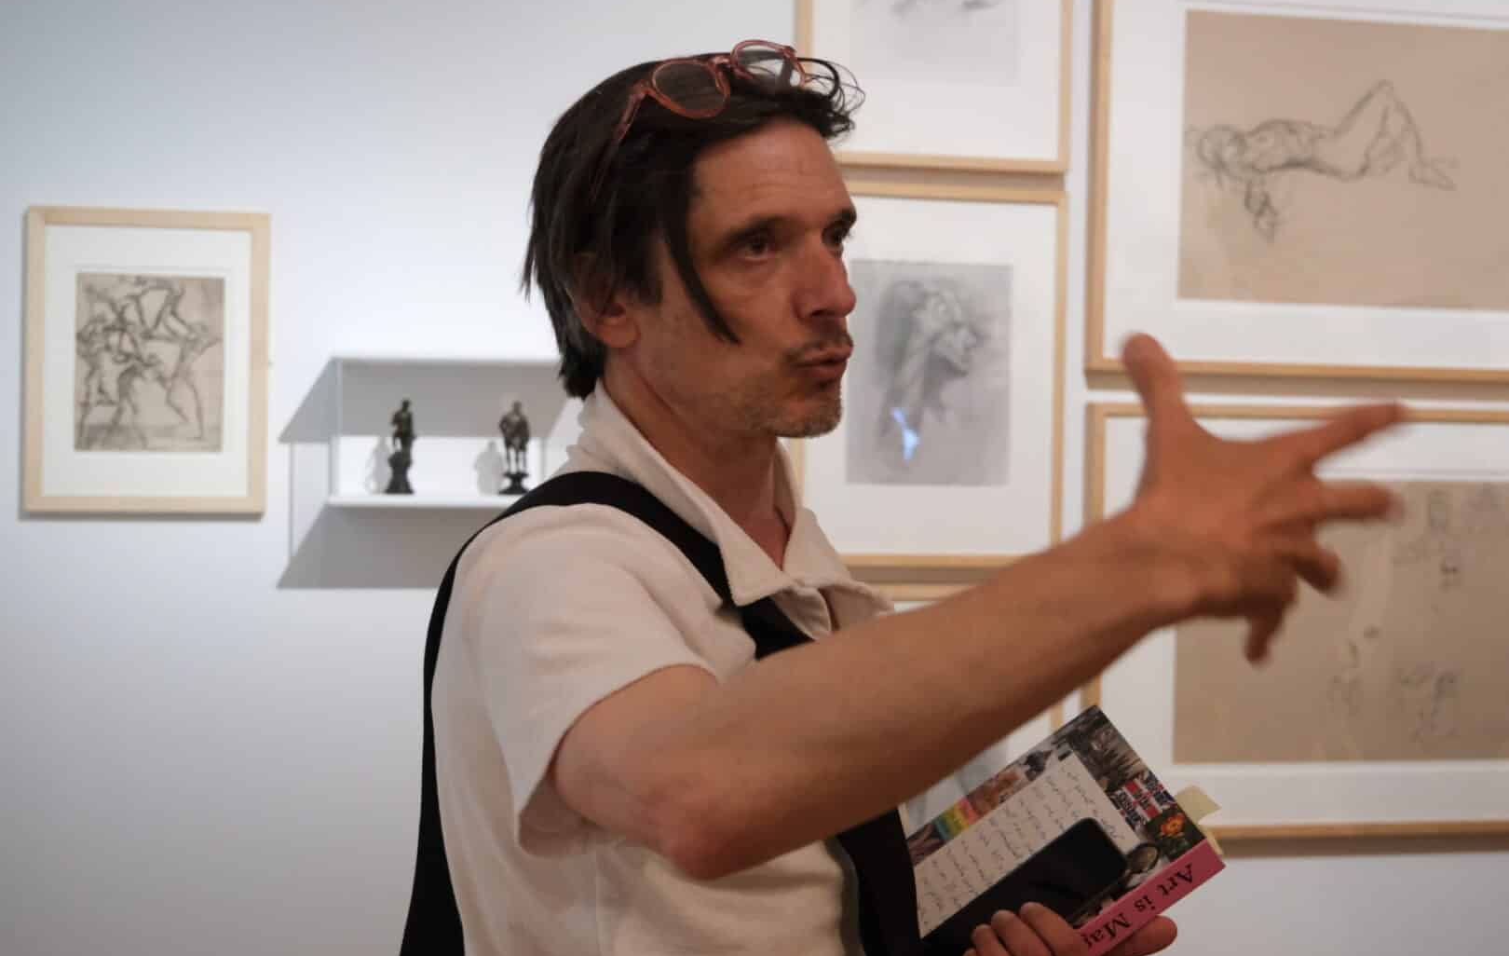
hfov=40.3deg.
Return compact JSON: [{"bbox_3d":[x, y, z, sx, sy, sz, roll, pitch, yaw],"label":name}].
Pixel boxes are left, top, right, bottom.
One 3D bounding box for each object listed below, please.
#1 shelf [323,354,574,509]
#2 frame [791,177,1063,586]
[{"bbox_3d":[-0.394,-0.064,2.757,0.349,0.195,0.241,1,2,-12],"label":"shelf"},{"bbox_3d":[0.255,-0.147,2.997,0.403,0.551,0.035,1,2,-12],"label":"frame"}]

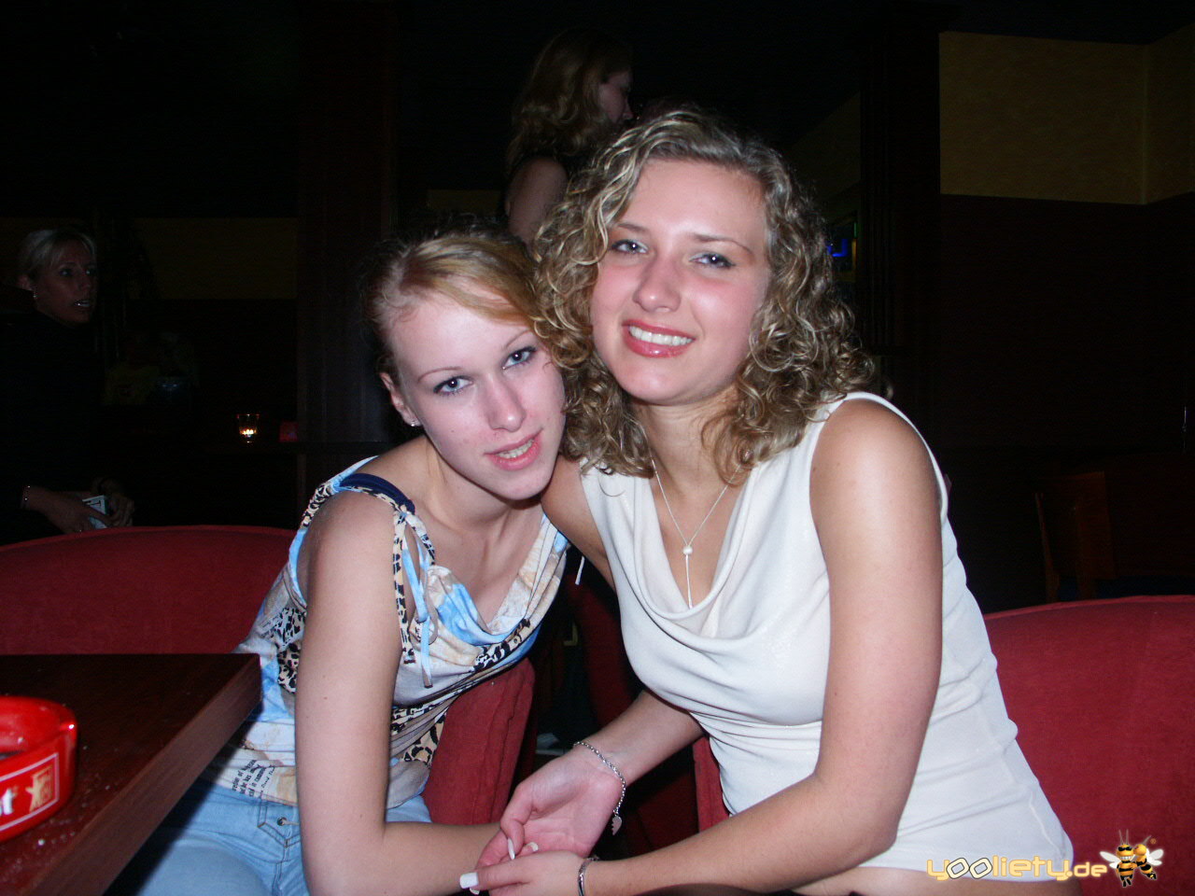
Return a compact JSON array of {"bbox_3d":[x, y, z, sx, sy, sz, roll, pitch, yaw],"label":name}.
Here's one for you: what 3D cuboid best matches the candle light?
[{"bbox_3d":[-1.157,-0.062,3.200,0.077,0.101,0.077,0,0,0],"label":"candle light"}]

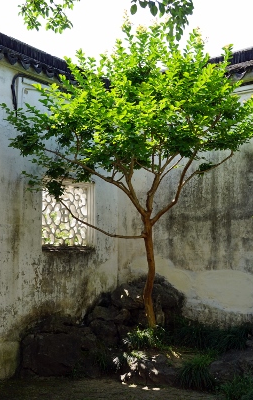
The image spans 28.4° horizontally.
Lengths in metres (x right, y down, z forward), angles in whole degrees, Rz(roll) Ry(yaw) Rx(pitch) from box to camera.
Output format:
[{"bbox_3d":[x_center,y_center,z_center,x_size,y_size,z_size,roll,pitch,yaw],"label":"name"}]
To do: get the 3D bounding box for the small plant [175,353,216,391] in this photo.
[{"bbox_3d":[0.772,1.920,5.600,0.450,0.370,0.430,0,-5,0],"label":"small plant"}]

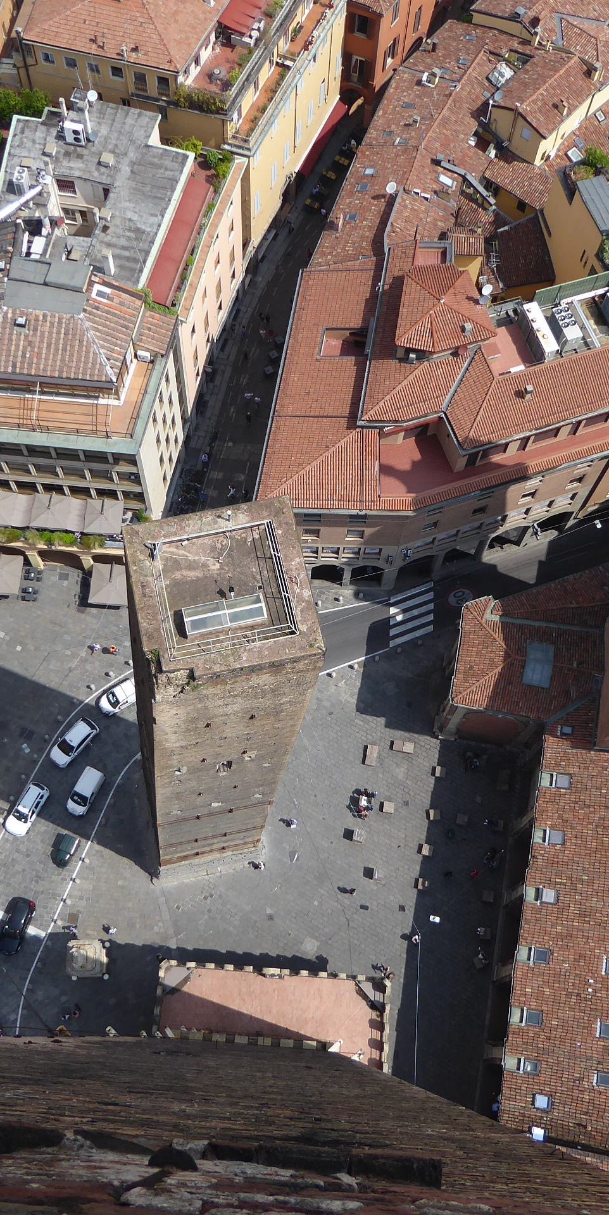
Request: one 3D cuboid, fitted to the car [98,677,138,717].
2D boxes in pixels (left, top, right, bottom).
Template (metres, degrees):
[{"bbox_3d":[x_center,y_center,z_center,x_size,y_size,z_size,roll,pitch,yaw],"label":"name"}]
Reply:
[{"bbox_3d":[-15.202,7.410,98.142,4.150,1.820,1.740,-29,73,-12],"label":"car"}]

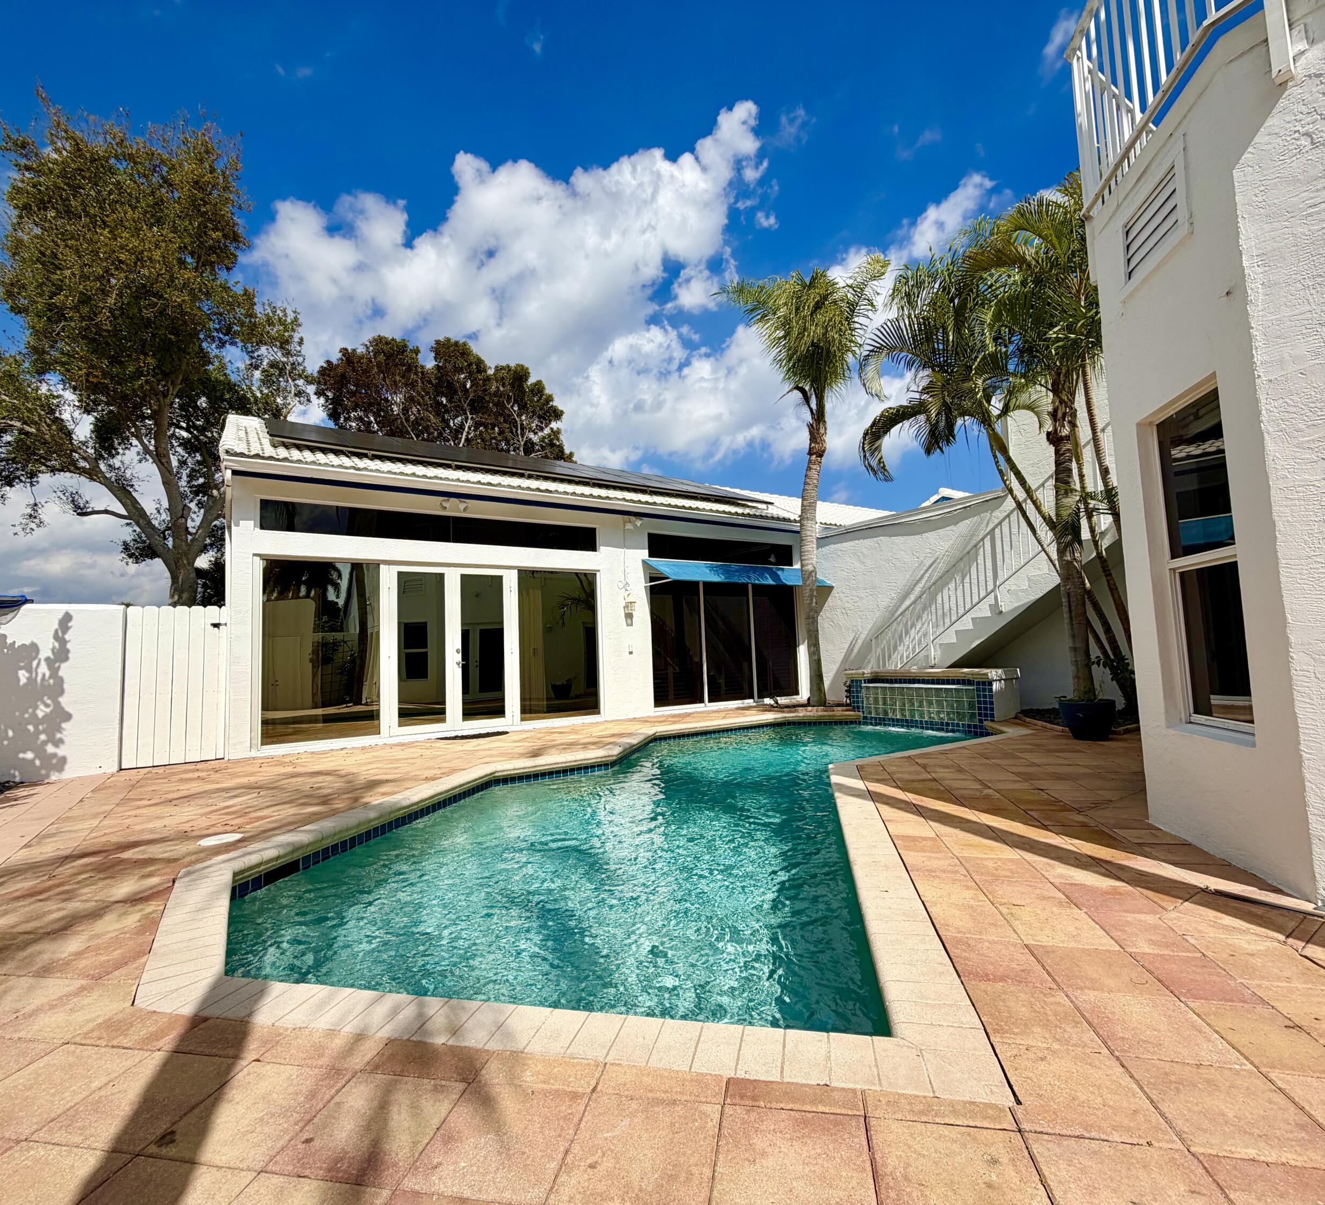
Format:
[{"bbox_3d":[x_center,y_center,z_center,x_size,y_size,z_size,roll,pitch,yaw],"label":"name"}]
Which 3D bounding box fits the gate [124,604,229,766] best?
[{"bbox_3d":[-5.239,0.887,7.011,0.899,1.686,0.060,1,-5,-34],"label":"gate"}]

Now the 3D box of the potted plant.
[{"bbox_3d":[4.372,1.133,6.661,0.500,0.540,0.500,-2,-4,0],"label":"potted plant"}]

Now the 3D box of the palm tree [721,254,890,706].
[{"bbox_3d":[2.601,-2.183,11.100,2.930,7.850,2.930,-2,-4,0],"label":"palm tree"}]

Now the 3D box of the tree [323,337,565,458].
[{"bbox_3d":[-7.318,-3.114,21.822,8.600,12.100,8.400,-2,-4,0],"label":"tree"}]

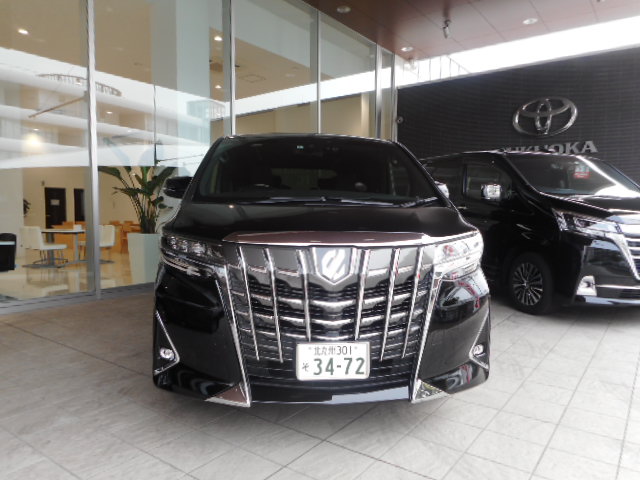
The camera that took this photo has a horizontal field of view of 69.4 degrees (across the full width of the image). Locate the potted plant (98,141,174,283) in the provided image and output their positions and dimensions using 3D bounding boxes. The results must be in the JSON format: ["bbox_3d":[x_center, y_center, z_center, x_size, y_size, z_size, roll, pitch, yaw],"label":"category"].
[{"bbox_3d":[-2.788,-0.401,7.200,1.100,2.200,1.150,3,4,37],"label":"potted plant"}]

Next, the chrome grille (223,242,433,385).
[{"bbox_3d":[0.053,0.336,2.197,1.040,0.651,0.200,0,3,-5],"label":"chrome grille"}]

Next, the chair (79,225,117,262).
[{"bbox_3d":[-5.055,0.084,10.500,0.570,0.840,0.470,1,4,23],"label":"chair"}]

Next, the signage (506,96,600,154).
[{"bbox_3d":[5.239,-2.635,10.736,2.120,1.390,0.100,3,4,37],"label":"signage"}]

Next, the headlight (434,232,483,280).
[{"bbox_3d":[0.739,0.082,2.505,0.360,0.240,0.380,0,3,-5],"label":"headlight"}]

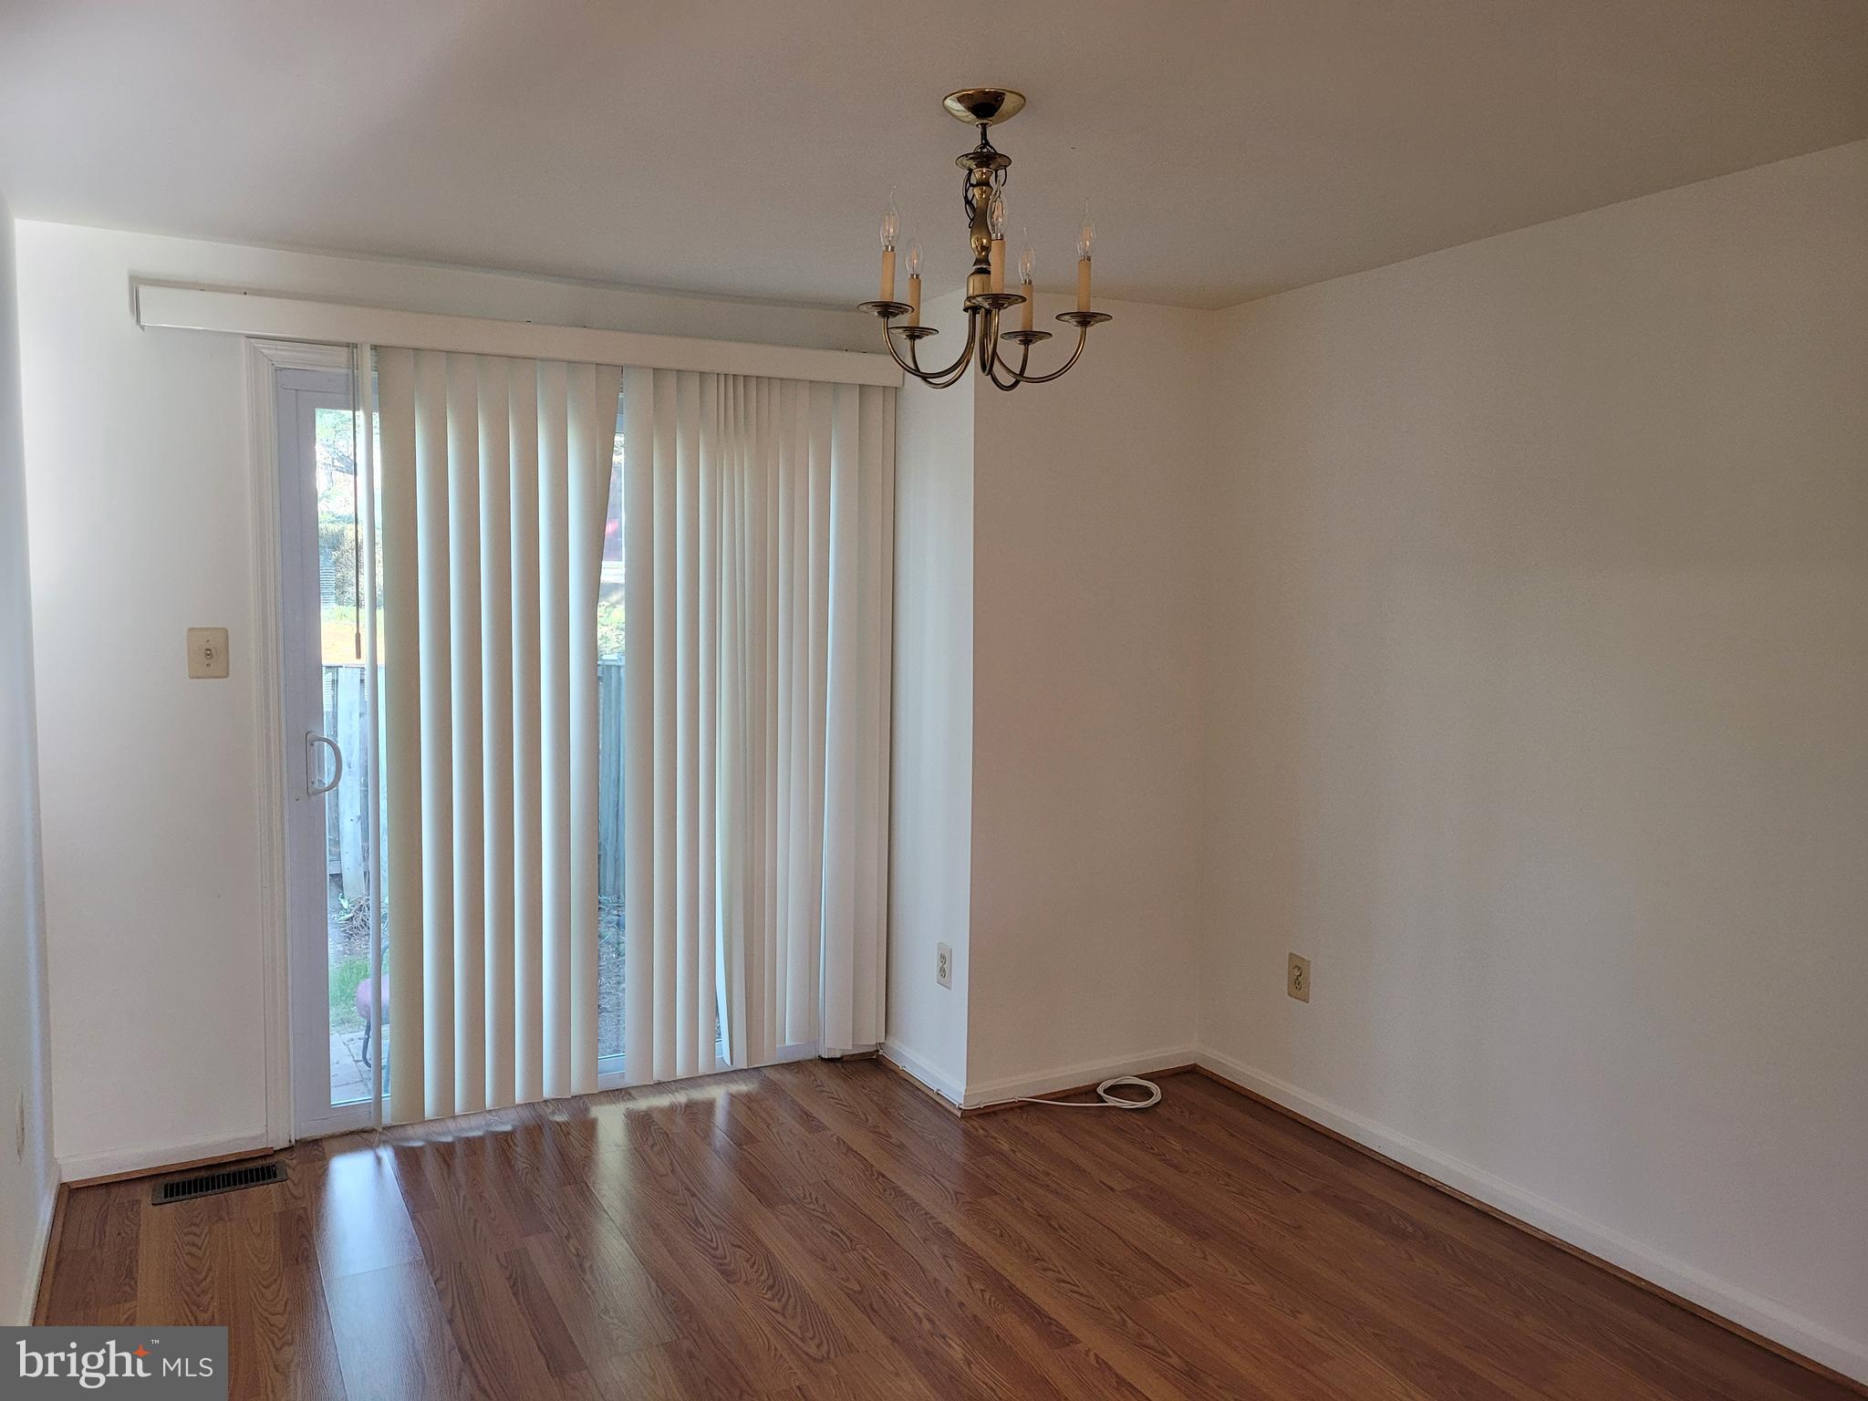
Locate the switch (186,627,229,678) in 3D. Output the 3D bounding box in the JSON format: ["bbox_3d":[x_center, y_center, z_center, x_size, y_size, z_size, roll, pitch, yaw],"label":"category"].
[{"bbox_3d":[-1.812,-0.118,3.505,0.086,0.124,0.016,-2,5,-28],"label":"switch"}]

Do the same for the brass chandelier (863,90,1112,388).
[{"bbox_3d":[0.084,-0.790,2.419,0.437,0.471,0.437,1,5,0],"label":"brass chandelier"}]

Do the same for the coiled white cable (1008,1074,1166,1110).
[{"bbox_3d":[0.478,1.150,4.089,0.432,0.029,0.204,-2,5,-28],"label":"coiled white cable"}]

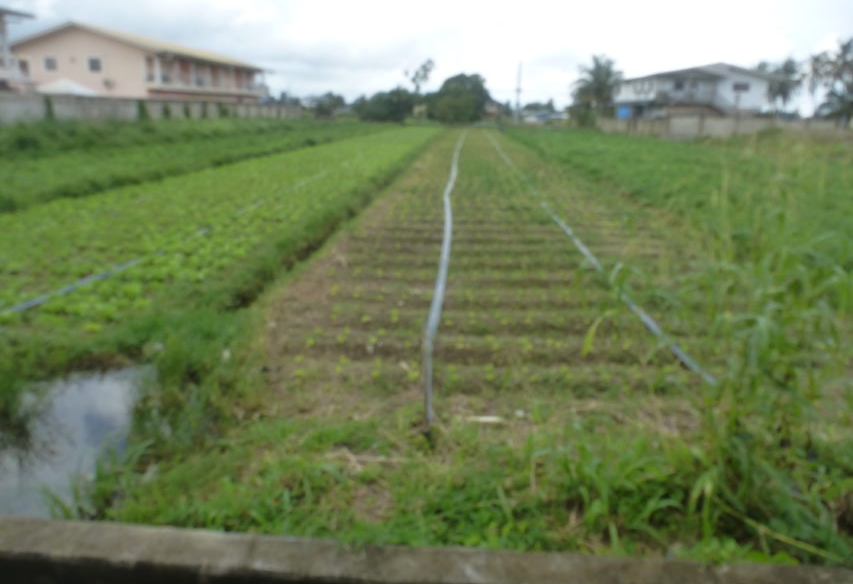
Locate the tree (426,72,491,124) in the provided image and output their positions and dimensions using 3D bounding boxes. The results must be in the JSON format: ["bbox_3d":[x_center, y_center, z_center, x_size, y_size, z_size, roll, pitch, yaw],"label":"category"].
[{"bbox_3d":[5.352,-32.758,100.698,10.600,8.600,9.500,2,17,2],"label":"tree"}]

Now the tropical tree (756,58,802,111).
[{"bbox_3d":[42.246,-23.421,72.232,5.200,9.300,5.200,2,17,2],"label":"tropical tree"}]

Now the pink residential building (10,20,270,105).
[{"bbox_3d":[-27.202,-21.550,61.389,11.800,8.000,27.500,2,17,2],"label":"pink residential building"}]

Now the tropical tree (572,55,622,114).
[{"bbox_3d":[21.188,-24.942,75.005,5.800,9.400,5.800,2,17,2],"label":"tropical tree"}]

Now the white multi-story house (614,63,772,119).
[{"bbox_3d":[26.827,-19.787,61.611,13.000,7.600,12.500,2,17,2],"label":"white multi-story house"}]

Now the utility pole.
[{"bbox_3d":[15.049,-31.907,96.247,0.400,10.100,0.400,2,17,2],"label":"utility pole"}]

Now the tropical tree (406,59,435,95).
[{"bbox_3d":[-1.275,-37.372,110.126,5.000,11.600,5.000,2,17,2],"label":"tropical tree"}]

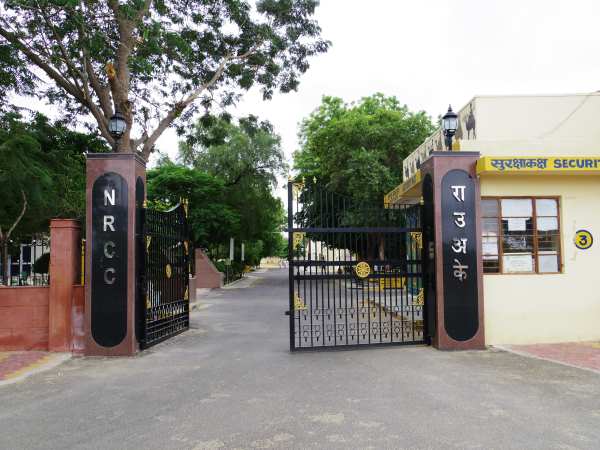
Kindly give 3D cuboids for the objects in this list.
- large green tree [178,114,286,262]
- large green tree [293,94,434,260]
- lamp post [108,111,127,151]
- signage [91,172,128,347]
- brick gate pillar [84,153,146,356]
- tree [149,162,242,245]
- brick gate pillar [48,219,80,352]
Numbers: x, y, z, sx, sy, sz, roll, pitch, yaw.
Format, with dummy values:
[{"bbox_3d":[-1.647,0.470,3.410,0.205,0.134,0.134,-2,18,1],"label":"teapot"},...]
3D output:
[{"bbox_3d":[-4.556,-1.913,31.349,7.300,11.031,7.300,-1,-4,-3],"label":"large green tree"},{"bbox_3d":[3.334,-1.921,24.314,7.600,9.913,7.400,-1,-4,-3],"label":"large green tree"},{"bbox_3d":[-3.107,-1.556,7.977,0.285,0.839,0.285,-1,-4,-3],"label":"lamp post"},{"bbox_3d":[-3.026,0.538,7.470,0.577,2.786,0.060,-1,-4,-3],"label":"signage"},{"bbox_3d":[-3.046,0.477,7.849,0.770,3.237,0.710,-1,-4,-3],"label":"brick gate pillar"},{"bbox_3d":[-4.958,0.078,21.183,4.900,5.783,4.700,-1,-4,-3],"label":"tree"},{"bbox_3d":[-3.898,0.989,7.806,0.377,2.157,0.340,-1,-4,-3],"label":"brick gate pillar"}]

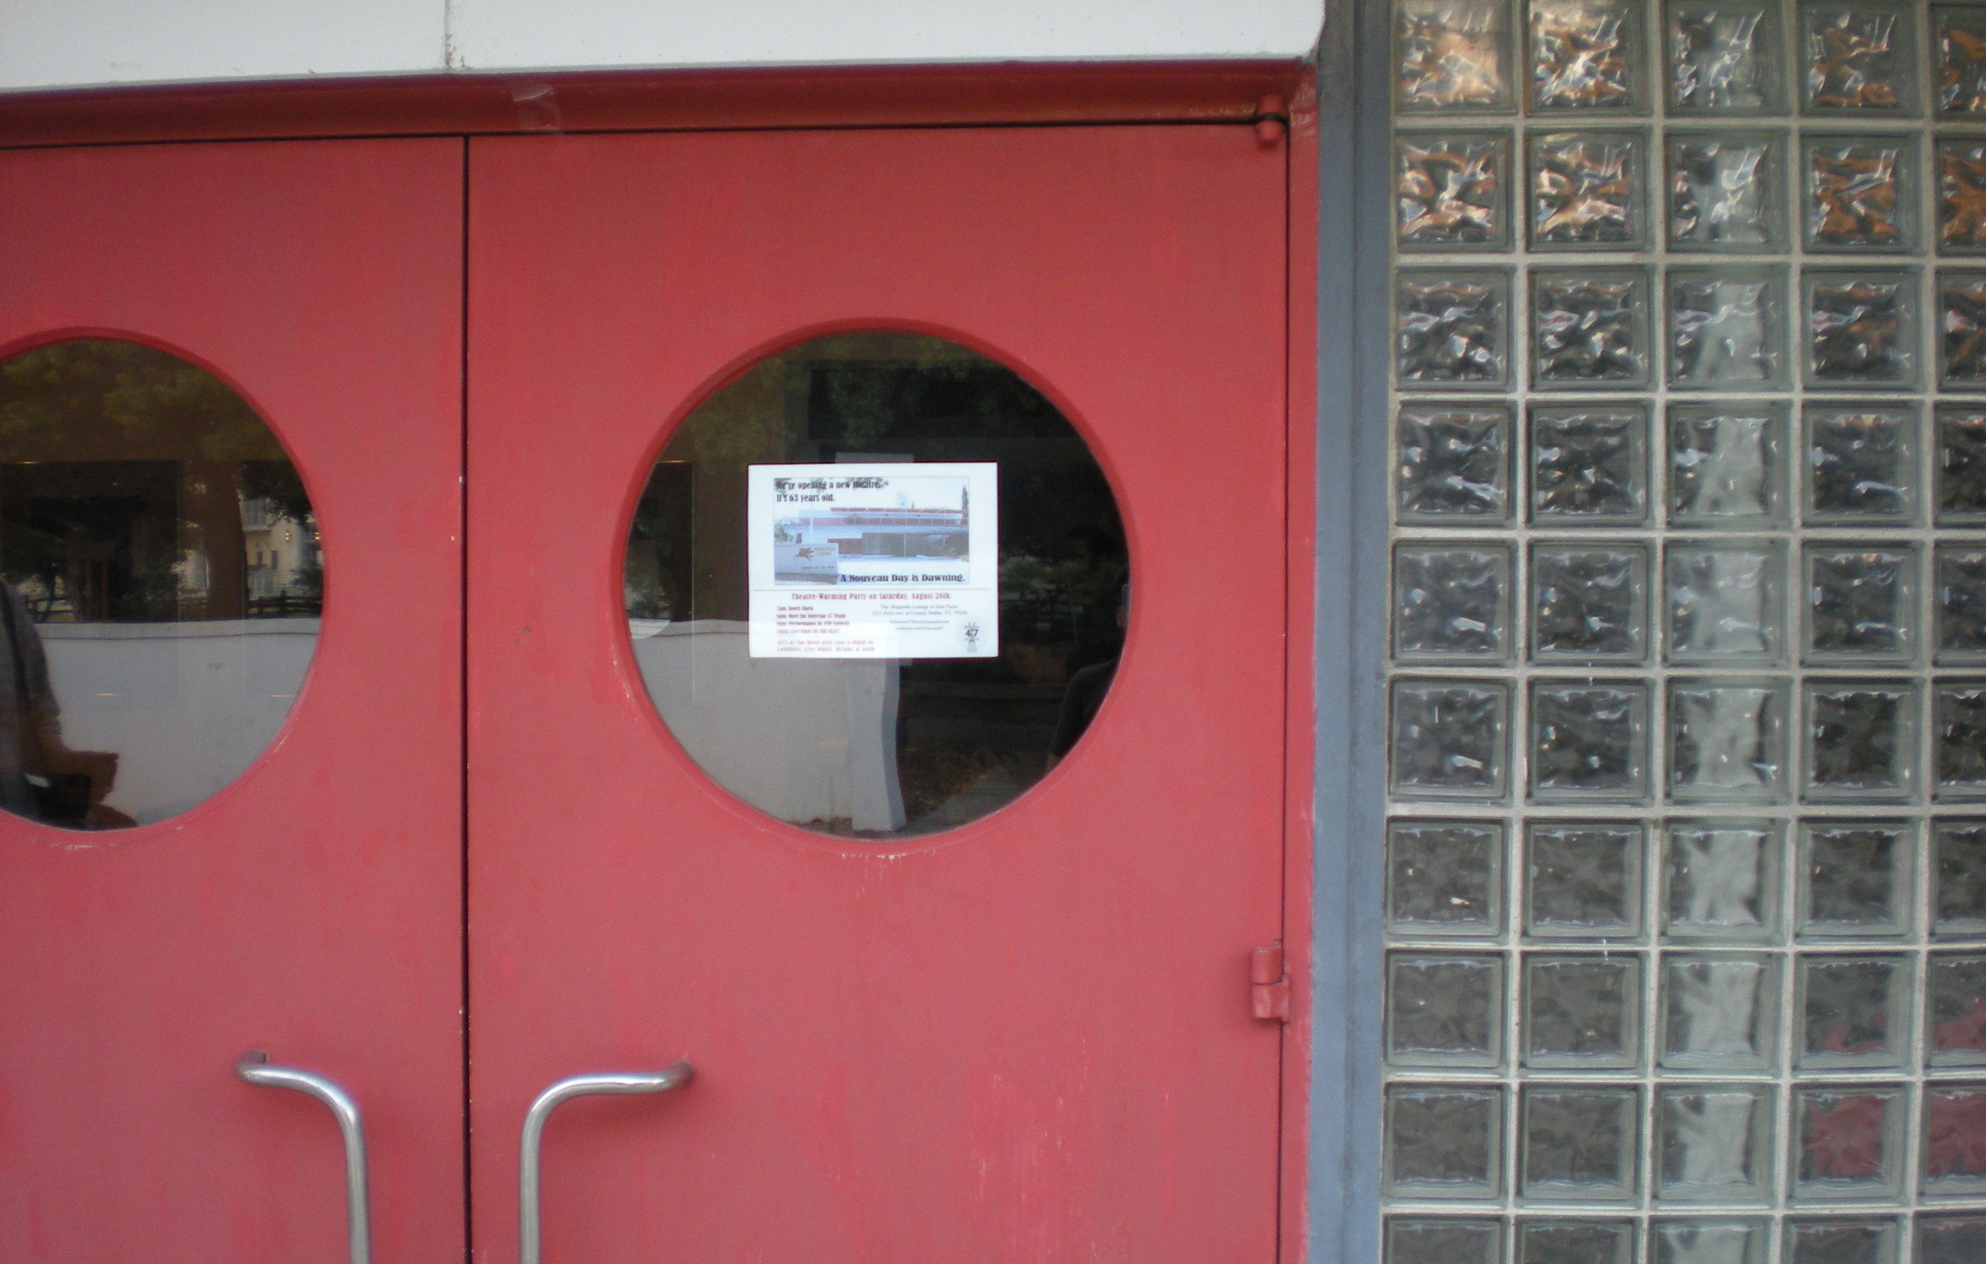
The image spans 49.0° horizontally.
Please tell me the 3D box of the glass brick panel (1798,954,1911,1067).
[{"bbox_3d":[0.952,0.418,2.447,0.143,0.143,0.088,0,2,4],"label":"glass brick panel"}]

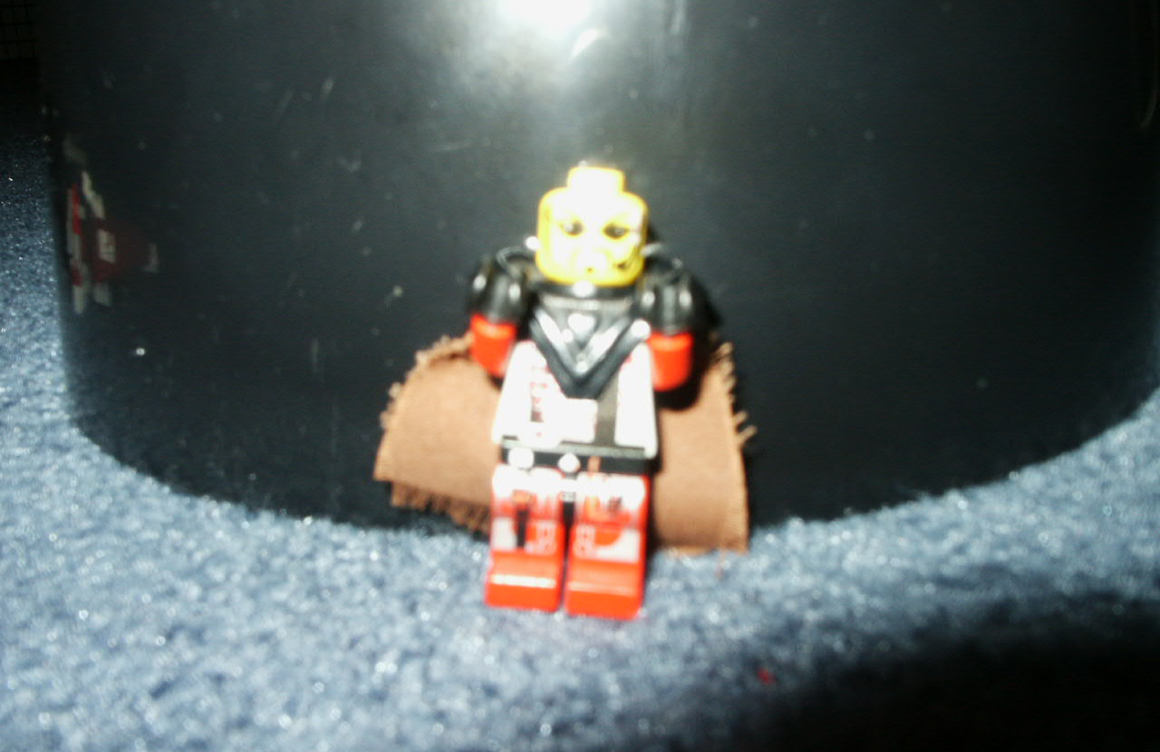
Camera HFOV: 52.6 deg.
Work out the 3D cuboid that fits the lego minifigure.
[{"bbox_3d":[0.000,0.001,0.115,0.023,0.042,0.013,4,10,2],"label":"lego minifigure"}]

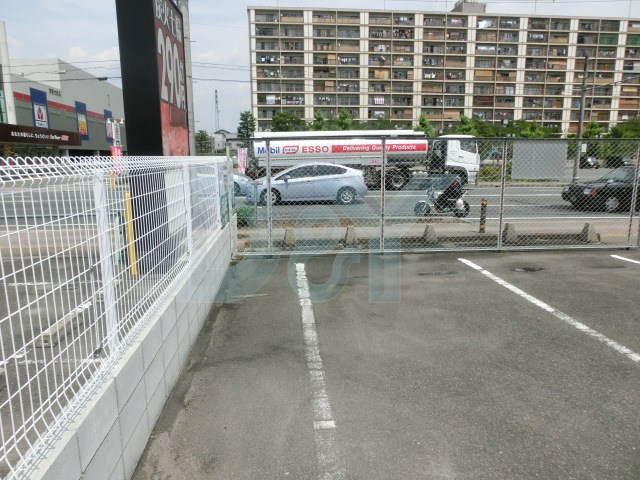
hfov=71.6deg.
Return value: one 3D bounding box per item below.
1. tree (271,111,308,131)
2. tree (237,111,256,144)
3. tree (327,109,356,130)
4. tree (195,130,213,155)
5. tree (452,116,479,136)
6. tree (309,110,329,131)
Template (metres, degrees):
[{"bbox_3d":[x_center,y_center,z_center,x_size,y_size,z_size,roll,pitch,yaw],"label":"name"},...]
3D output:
[{"bbox_3d":[-2.521,-7.957,37.177,3.400,5.590,3.400,0,10,0],"label":"tree"},{"bbox_3d":[-5.276,-6.807,32.304,1.800,5.060,1.800,0,10,0],"label":"tree"},{"bbox_3d":[1.449,-6.410,30.343,2.100,4.980,2.100,0,10,0],"label":"tree"},{"bbox_3d":[-12.260,-9.259,47.104,2.400,4.600,2.400,0,10,0],"label":"tree"},{"bbox_3d":[9.835,-6.154,30.390,2.200,4.460,2.200,0,10,0],"label":"tree"},{"bbox_3d":[0.000,-6.346,30.355,1.700,4.850,1.700,0,10,0],"label":"tree"}]

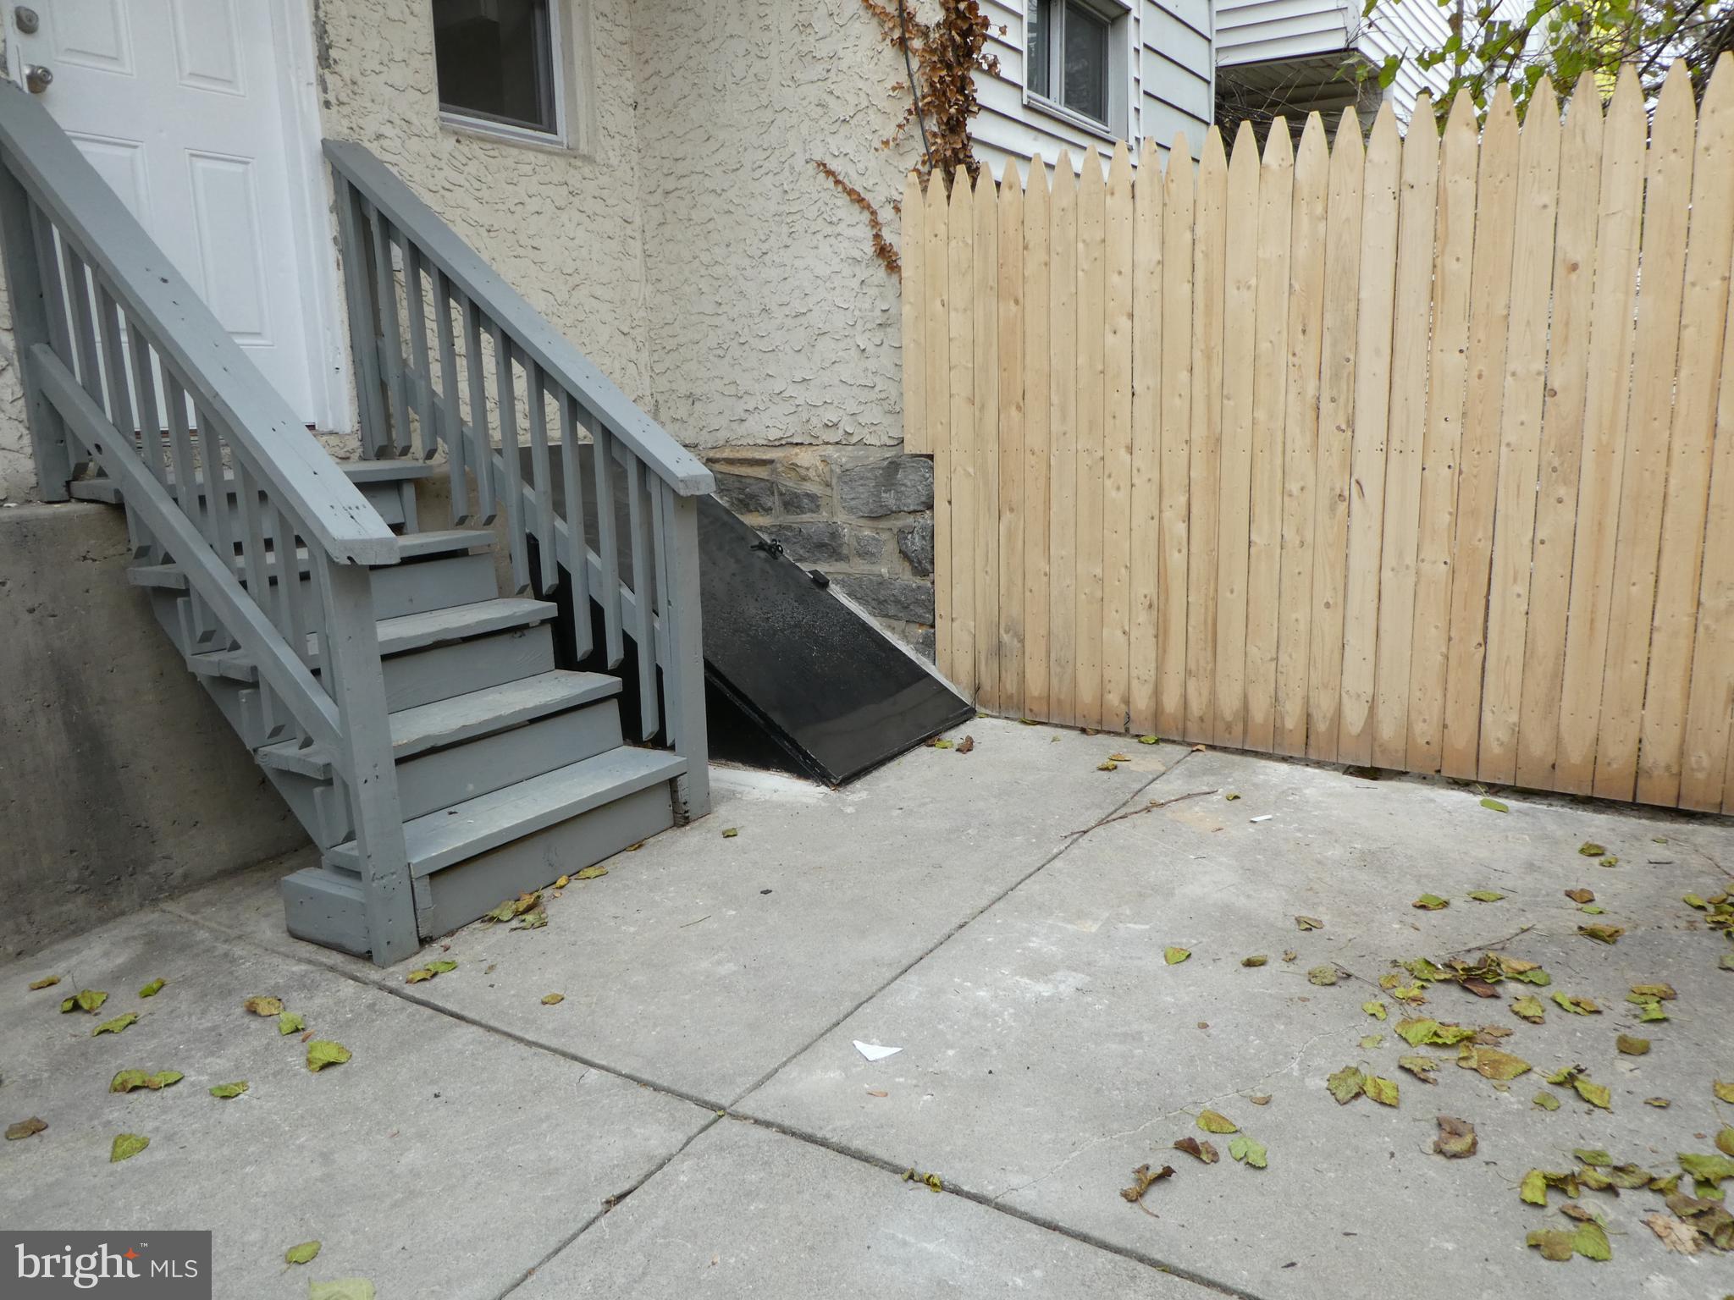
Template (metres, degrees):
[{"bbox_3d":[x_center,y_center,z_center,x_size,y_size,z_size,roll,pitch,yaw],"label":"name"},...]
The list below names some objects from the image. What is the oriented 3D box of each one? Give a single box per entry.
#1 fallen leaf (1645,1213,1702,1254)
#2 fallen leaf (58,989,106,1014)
[{"bbox_3d":[0.993,0.714,1.470,0.048,0.016,0.060,-1,10,4],"label":"fallen leaf"},{"bbox_3d":[-1.552,0.691,2.385,0.088,0.030,0.057,-1,12,4],"label":"fallen leaf"}]

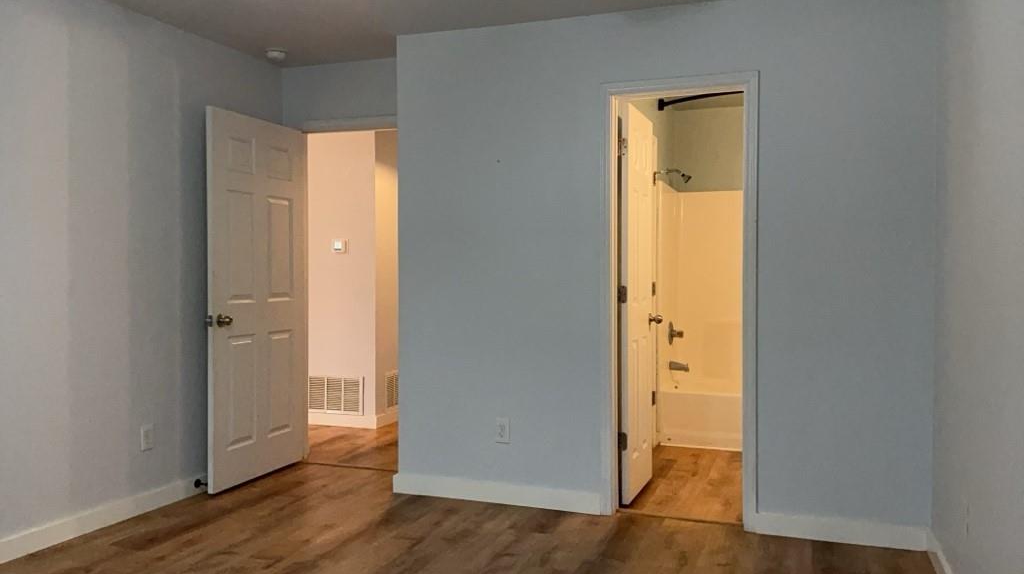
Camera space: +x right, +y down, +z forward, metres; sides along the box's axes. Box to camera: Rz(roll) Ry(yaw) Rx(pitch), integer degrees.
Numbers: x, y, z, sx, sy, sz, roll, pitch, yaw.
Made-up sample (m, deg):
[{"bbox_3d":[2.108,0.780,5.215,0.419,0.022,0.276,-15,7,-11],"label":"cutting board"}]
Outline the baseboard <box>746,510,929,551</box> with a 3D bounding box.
[{"bbox_3d":[1.432,1.075,3.537,0.737,0.107,0.020,1,1,21],"label":"baseboard"}]

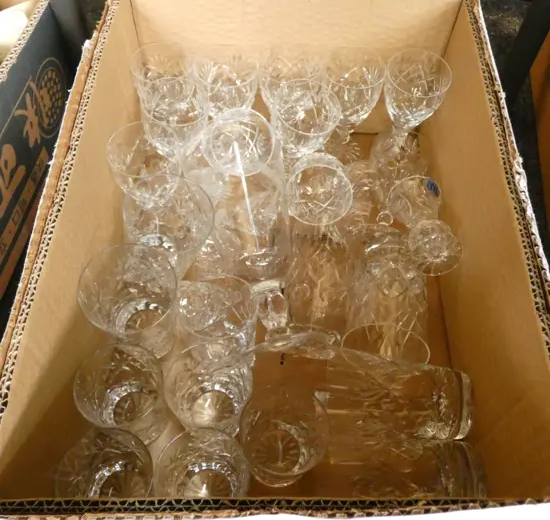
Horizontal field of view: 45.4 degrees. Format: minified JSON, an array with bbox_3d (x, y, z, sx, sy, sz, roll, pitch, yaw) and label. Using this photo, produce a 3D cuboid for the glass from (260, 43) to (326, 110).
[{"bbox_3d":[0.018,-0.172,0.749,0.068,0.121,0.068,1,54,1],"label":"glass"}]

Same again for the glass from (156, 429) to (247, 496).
[{"bbox_3d":[-0.061,0.204,0.578,0.080,0.084,0.080,1,54,-2],"label":"glass"}]

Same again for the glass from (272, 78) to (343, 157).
[{"bbox_3d":[0.029,-0.128,0.778,0.075,0.151,0.075,4,60,-3],"label":"glass"}]

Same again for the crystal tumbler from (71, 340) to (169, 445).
[{"bbox_3d":[-0.126,0.121,0.559,0.074,0.079,0.074,0,57,-1],"label":"crystal tumbler"}]

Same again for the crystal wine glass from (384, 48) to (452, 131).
[{"bbox_3d":[0.145,-0.152,0.714,0.067,0.130,0.067,0,57,-1],"label":"crystal wine glass"}]

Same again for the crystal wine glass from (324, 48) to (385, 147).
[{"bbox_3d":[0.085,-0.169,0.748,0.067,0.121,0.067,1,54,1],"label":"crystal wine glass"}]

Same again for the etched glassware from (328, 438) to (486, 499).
[{"bbox_3d":[0.117,0.198,0.599,0.138,0.073,0.073,4,54,-2],"label":"etched glassware"}]

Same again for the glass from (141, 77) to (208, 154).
[{"bbox_3d":[-0.098,-0.117,0.687,0.067,0.130,0.067,0,57,-1],"label":"glass"}]

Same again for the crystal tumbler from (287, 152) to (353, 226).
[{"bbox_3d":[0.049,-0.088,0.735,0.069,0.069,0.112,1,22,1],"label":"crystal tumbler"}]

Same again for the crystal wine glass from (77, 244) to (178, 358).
[{"bbox_3d":[-0.138,0.054,0.663,0.091,0.113,0.091,1,62,1],"label":"crystal wine glass"}]

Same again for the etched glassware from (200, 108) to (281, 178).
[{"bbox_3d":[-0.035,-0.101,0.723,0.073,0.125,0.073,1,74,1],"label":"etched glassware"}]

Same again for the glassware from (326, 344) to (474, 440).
[{"bbox_3d":[0.104,0.118,0.569,0.126,0.073,0.073,5,90,-1],"label":"glassware"}]

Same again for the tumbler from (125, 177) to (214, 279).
[{"bbox_3d":[-0.101,-0.029,0.655,0.088,0.084,0.088,0,57,-1],"label":"tumbler"}]

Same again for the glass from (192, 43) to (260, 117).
[{"bbox_3d":[-0.059,-0.177,0.809,0.075,0.150,0.075,3,54,-1],"label":"glass"}]

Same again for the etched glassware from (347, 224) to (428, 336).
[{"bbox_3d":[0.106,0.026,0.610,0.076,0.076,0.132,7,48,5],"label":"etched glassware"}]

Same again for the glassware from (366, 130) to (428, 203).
[{"bbox_3d":[0.131,-0.098,0.700,0.065,0.088,0.065,0,57,-1],"label":"glassware"}]

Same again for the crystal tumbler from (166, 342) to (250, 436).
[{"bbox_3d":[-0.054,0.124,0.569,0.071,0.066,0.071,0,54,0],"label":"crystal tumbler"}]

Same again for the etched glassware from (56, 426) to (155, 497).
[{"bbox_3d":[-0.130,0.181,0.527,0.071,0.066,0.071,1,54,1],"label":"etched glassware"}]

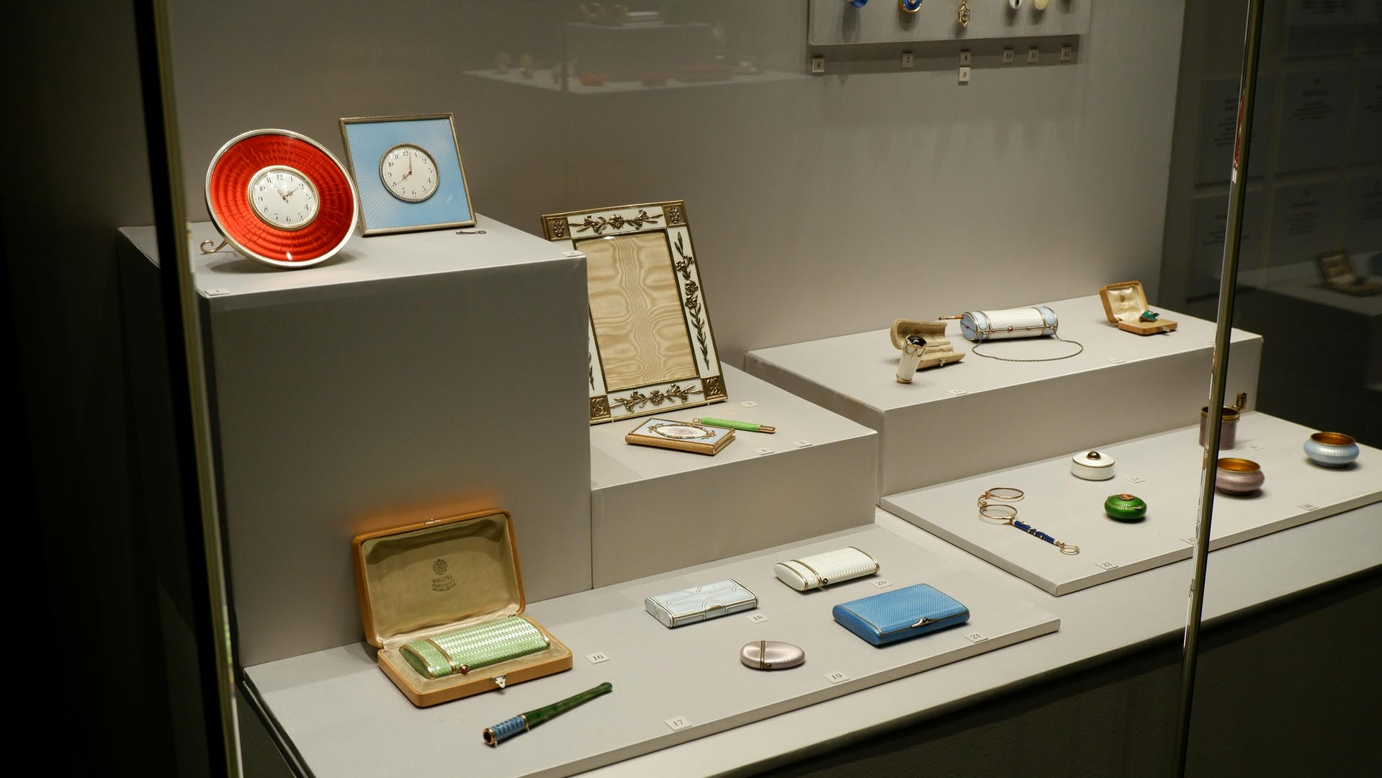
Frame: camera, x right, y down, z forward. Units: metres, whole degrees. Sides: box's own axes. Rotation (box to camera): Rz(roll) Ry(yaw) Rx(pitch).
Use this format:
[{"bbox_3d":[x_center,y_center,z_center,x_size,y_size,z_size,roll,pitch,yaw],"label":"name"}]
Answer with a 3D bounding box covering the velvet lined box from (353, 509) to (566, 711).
[{"bbox_3d":[-0.172,0.162,1.055,0.124,0.087,0.123,-9,19,-29],"label":"velvet lined box"}]

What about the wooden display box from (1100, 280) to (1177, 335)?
[{"bbox_3d":[0.540,-0.097,1.675,0.060,0.046,0.071,-9,19,-29],"label":"wooden display box"}]

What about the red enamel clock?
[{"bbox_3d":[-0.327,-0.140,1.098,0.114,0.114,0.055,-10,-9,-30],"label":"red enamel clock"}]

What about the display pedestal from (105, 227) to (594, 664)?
[{"bbox_3d":[-0.286,0.014,1.202,0.291,0.285,0.308,-9,19,-29],"label":"display pedestal"}]

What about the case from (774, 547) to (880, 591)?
[{"bbox_3d":[0.120,0.158,1.222,0.076,0.017,0.054,-10,19,-30],"label":"case"}]

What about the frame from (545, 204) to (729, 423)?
[{"bbox_3d":[-0.063,-0.074,1.392,0.159,0.206,0.043,-10,-2,-30],"label":"frame"}]

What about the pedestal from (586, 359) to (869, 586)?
[{"bbox_3d":[-0.030,0.068,1.369,0.296,0.088,0.306,-9,19,-29],"label":"pedestal"}]

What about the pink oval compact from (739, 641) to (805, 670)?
[{"bbox_3d":[0.062,0.202,1.056,0.049,0.011,0.039,0,17,1],"label":"pink oval compact"}]

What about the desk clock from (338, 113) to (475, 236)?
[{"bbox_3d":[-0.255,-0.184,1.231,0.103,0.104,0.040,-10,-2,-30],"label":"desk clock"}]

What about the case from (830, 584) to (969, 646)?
[{"bbox_3d":[0.168,0.181,1.116,0.098,0.018,0.063,-9,19,-29],"label":"case"}]

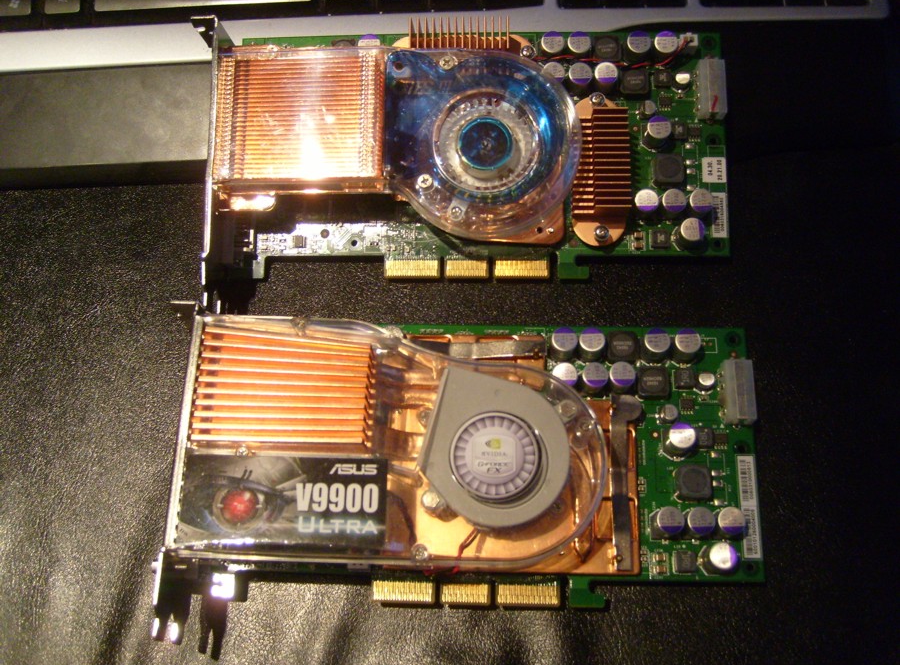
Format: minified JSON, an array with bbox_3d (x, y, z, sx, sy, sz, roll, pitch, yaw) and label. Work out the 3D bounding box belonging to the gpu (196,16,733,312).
[{"bbox_3d":[0.006,-0.070,0.365,0.217,0.036,0.121,0,82,3],"label":"gpu"}]

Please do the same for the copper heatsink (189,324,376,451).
[{"bbox_3d":[-0.059,0.021,0.341,0.067,0.021,0.046,1,70,4],"label":"copper heatsink"}]

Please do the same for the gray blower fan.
[{"bbox_3d":[0.017,0.043,0.329,0.053,0.017,0.058,1,70,4],"label":"gray blower fan"}]

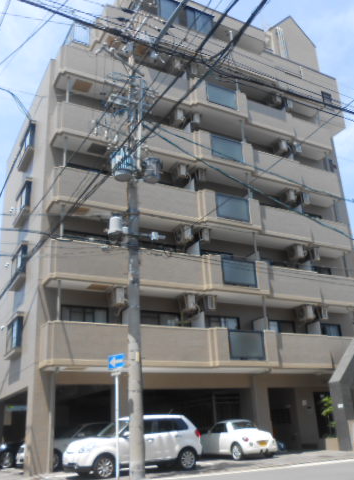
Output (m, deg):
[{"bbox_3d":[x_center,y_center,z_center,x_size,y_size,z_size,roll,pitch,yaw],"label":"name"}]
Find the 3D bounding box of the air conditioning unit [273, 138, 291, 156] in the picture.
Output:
[{"bbox_3d":[5.194,-4.555,24.227,0.320,0.580,0.780,8,-24,-26],"label":"air conditioning unit"}]

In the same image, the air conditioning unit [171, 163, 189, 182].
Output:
[{"bbox_3d":[0.130,-2.855,20.878,0.300,0.570,0.780,7,-23,-24],"label":"air conditioning unit"}]

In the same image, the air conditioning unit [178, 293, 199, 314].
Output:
[{"bbox_3d":[0.379,2.479,18.620,0.300,0.550,0.780,8,-24,-26],"label":"air conditioning unit"}]

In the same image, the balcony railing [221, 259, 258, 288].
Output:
[{"bbox_3d":[2.531,1.370,19.324,1.640,1.040,0.080,9,-24,-28],"label":"balcony railing"}]

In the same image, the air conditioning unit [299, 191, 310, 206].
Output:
[{"bbox_3d":[6.114,-1.865,23.599,0.320,0.580,0.780,8,-24,-26],"label":"air conditioning unit"}]

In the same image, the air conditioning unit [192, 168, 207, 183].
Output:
[{"bbox_3d":[0.925,-2.638,20.891,0.320,0.580,0.780,8,-24,-26],"label":"air conditioning unit"}]

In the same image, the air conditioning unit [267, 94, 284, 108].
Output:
[{"bbox_3d":[5.202,-7.216,25.630,0.300,0.560,0.780,9,-24,-28],"label":"air conditioning unit"}]

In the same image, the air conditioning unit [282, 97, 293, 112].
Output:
[{"bbox_3d":[5.863,-7.103,25.975,0.300,0.560,0.780,9,-24,-28],"label":"air conditioning unit"}]

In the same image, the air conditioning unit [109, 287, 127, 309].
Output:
[{"bbox_3d":[-2.194,2.154,17.550,0.300,0.570,0.780,7,-23,-24],"label":"air conditioning unit"}]

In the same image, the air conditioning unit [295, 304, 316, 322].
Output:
[{"bbox_3d":[5.591,3.260,20.974,0.300,0.570,0.780,7,-23,-24],"label":"air conditioning unit"}]

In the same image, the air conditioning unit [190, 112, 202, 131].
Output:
[{"bbox_3d":[0.717,-5.409,22.231,0.300,0.560,0.780,9,-24,-28],"label":"air conditioning unit"}]

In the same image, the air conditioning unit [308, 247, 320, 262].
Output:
[{"bbox_3d":[6.442,0.804,23.080,0.300,0.560,0.780,9,-24,-28],"label":"air conditioning unit"}]

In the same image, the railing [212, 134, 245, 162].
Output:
[{"bbox_3d":[2.291,-4.090,21.583,1.620,1.090,0.080,7,-23,-24],"label":"railing"}]

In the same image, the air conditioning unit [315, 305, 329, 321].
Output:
[{"bbox_3d":[6.511,3.451,22.037,0.300,0.560,0.780,9,-24,-28],"label":"air conditioning unit"}]

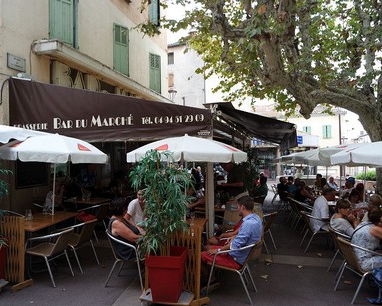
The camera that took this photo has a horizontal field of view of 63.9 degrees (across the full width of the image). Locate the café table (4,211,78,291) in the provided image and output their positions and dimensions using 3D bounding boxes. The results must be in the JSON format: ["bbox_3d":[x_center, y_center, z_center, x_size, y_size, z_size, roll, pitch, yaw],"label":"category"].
[{"bbox_3d":[-2.651,1.559,5.351,0.750,0.740,1.600,0,-2,2],"label":"café table"}]

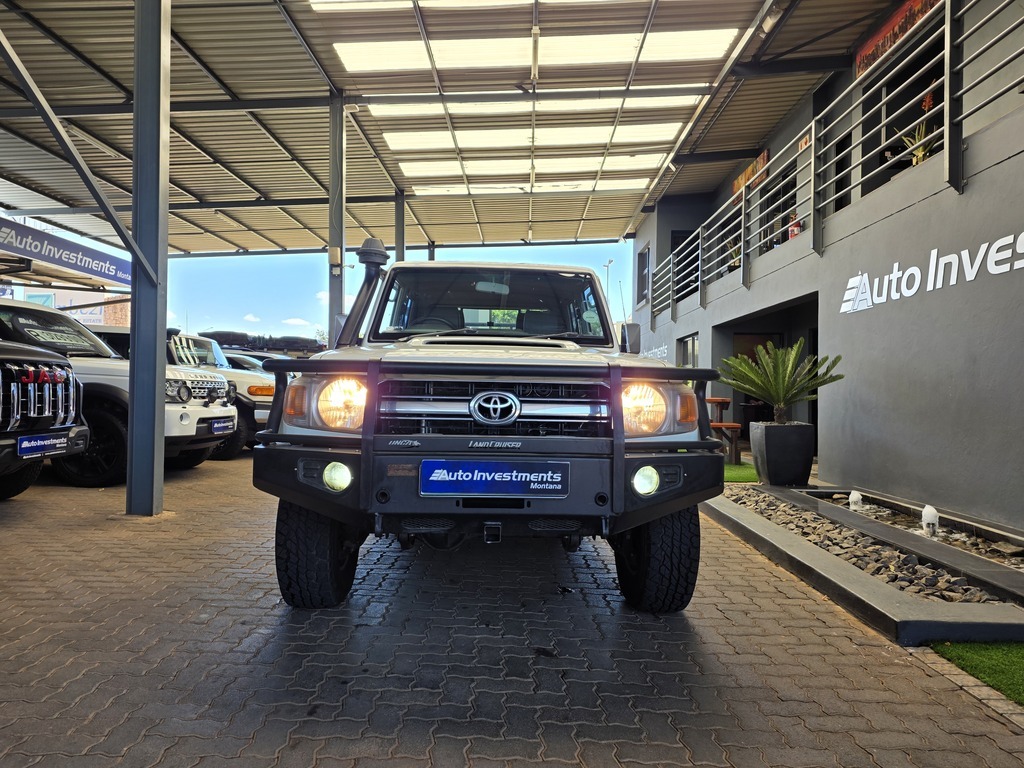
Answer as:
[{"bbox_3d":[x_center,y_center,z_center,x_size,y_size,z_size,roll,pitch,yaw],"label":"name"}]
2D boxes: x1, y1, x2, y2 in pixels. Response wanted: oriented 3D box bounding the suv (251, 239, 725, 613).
[{"bbox_3d":[-0.145,0.106,5.030,1.900,2.020,5.350,1,-1,-2],"label":"suv"}]

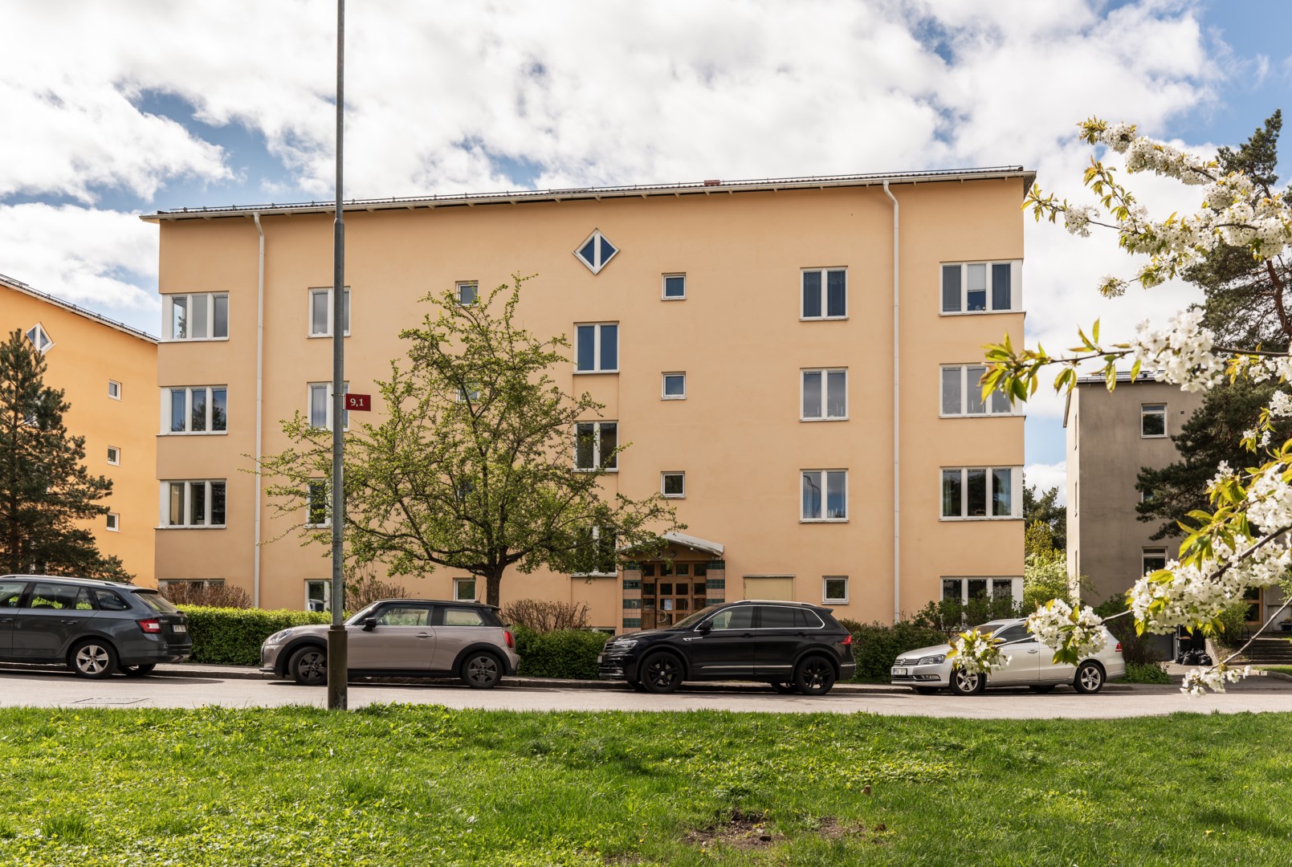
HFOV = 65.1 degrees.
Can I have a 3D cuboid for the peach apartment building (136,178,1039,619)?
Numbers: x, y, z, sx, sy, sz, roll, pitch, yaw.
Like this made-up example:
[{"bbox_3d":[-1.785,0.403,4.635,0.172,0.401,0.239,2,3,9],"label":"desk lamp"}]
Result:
[{"bbox_3d":[-1.457,-0.384,34.214,25.300,12.800,11.200,-1,-5,7],"label":"peach apartment building"}]

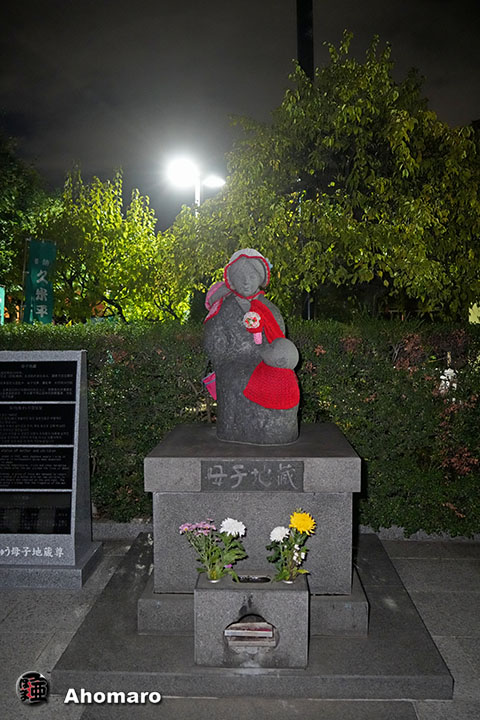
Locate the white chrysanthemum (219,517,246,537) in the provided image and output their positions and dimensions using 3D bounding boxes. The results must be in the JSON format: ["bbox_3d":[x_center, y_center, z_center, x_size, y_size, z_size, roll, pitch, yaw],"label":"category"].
[{"bbox_3d":[-0.030,0.672,2.420,0.105,0.071,0.100,0,3,3],"label":"white chrysanthemum"}]

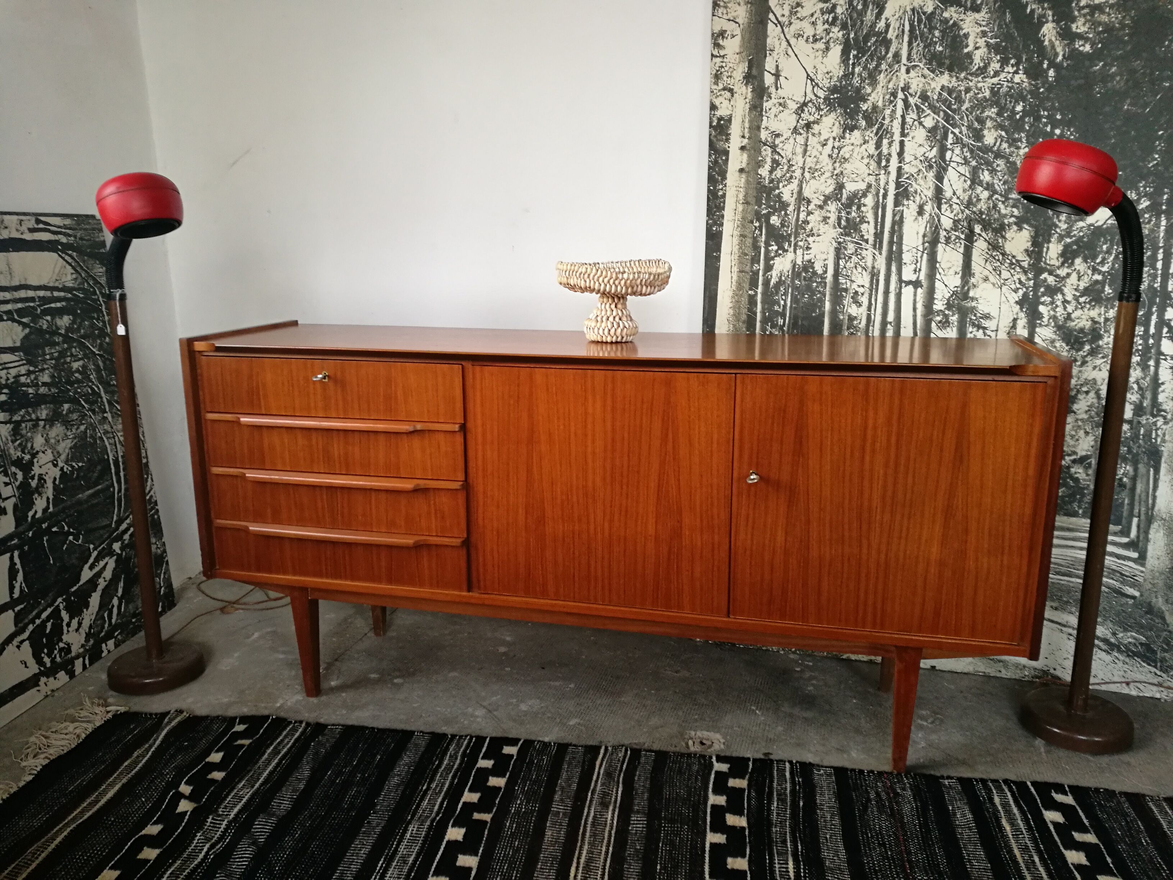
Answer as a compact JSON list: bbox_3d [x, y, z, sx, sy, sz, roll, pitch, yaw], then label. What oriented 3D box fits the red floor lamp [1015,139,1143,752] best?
[{"bbox_3d":[1.026,0.025,1.904,0.331,1.245,0.218,2,12,11],"label":"red floor lamp"}]

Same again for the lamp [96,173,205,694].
[{"bbox_3d":[-1.020,0.004,2.126,0.331,1.200,0.218,7,14,31],"label":"lamp"}]

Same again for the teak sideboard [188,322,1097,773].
[{"bbox_3d":[0.031,0.192,2.078,1.770,0.848,0.446,3,12,14],"label":"teak sideboard"}]

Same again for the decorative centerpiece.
[{"bbox_3d":[0.066,-0.309,2.029,0.258,0.175,0.250,3,12,14],"label":"decorative centerpiece"}]

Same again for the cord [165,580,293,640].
[{"bbox_3d":[-1.064,0.485,2.699,0.410,0.022,0.500,3,12,14],"label":"cord"}]

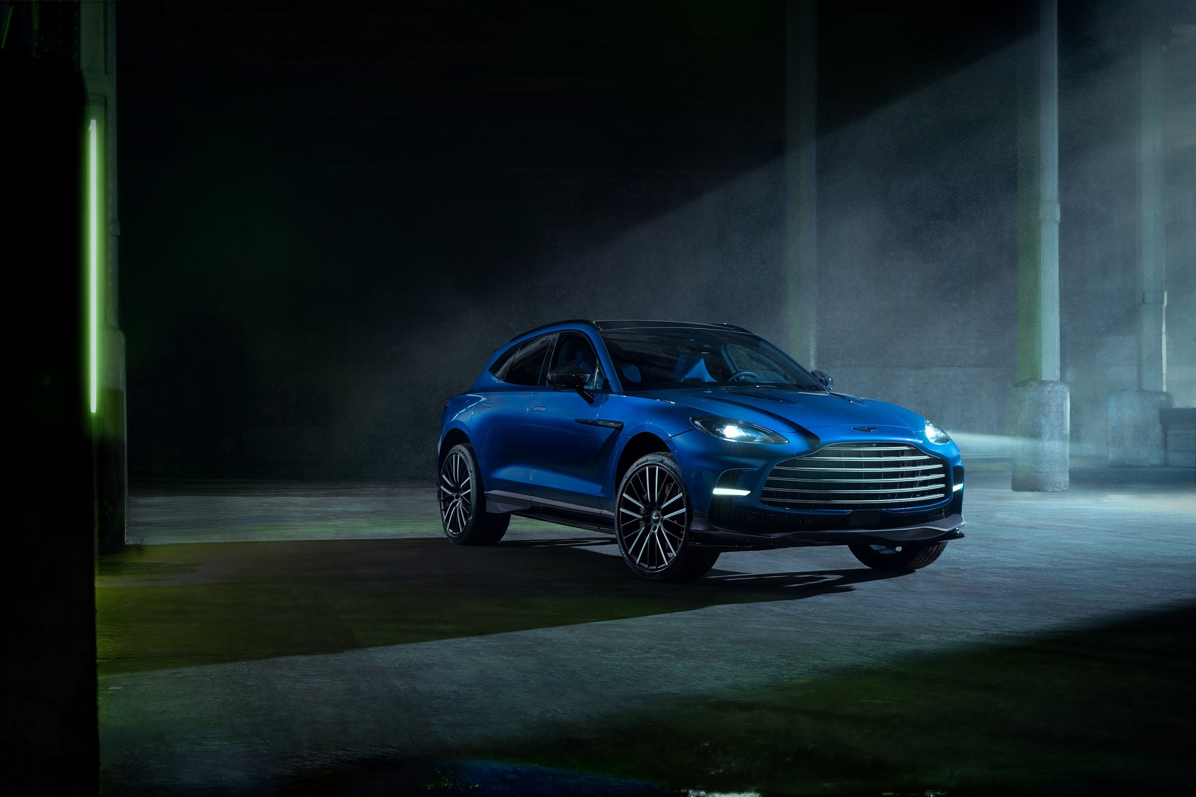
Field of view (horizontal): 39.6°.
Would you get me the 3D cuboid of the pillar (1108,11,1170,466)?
[{"bbox_3d":[11.110,-3.278,34.050,1.050,9.325,0.950,0,-1,0],"label":"pillar"}]

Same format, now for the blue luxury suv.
[{"bbox_3d":[0.460,0.271,11.794,2.060,1.680,5.040,1,-1,-27],"label":"blue luxury suv"}]

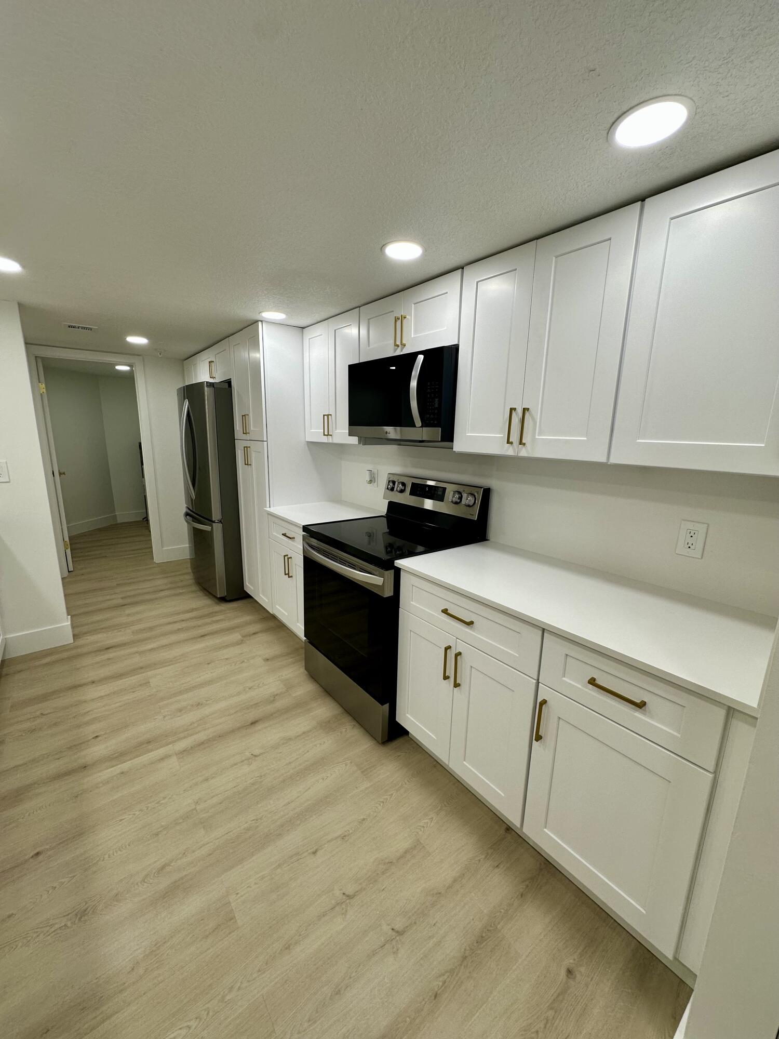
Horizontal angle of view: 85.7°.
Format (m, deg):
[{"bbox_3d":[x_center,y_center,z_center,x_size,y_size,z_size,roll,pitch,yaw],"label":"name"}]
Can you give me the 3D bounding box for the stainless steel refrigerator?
[{"bbox_3d":[-1.422,-0.277,3.929,0.860,1.787,0.915,-9,15,-37],"label":"stainless steel refrigerator"}]

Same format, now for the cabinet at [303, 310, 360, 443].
[{"bbox_3d":[-0.261,-0.890,2.779,0.313,0.752,0.681,-8,15,-37],"label":"cabinet"}]

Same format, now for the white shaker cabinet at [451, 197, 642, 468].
[{"bbox_3d":[0.636,-0.633,1.658,0.313,0.752,0.689,-8,15,-37],"label":"white shaker cabinet"}]

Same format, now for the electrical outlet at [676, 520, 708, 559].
[{"bbox_3d":[1.062,0.070,1.481,0.012,0.124,0.080,-8,15,-37],"label":"electrical outlet"}]

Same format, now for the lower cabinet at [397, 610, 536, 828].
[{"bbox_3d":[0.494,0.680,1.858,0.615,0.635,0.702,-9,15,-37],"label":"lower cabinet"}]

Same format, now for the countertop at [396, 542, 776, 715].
[{"bbox_3d":[0.649,0.264,1.538,0.637,0.023,1.217,-8,15,-37],"label":"countertop"}]

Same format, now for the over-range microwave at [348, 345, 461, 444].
[{"bbox_3d":[0.148,-0.613,2.214,0.414,0.434,0.753,-8,15,-37],"label":"over-range microwave"}]

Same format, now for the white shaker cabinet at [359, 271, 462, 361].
[{"bbox_3d":[0.188,-0.996,2.189,0.318,0.299,0.762,-9,15,-37],"label":"white shaker cabinet"}]

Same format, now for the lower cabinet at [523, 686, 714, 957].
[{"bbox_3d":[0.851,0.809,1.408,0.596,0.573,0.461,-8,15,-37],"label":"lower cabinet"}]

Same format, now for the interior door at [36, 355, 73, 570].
[{"bbox_3d":[-3.386,-0.530,4.277,0.036,2.016,0.740,-8,15,-37],"label":"interior door"}]

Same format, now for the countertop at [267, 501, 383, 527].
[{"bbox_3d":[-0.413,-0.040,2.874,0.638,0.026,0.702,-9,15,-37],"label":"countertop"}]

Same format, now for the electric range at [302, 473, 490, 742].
[{"bbox_3d":[-0.006,0.392,2.348,0.735,1.188,0.758,-9,15,-37],"label":"electric range"}]

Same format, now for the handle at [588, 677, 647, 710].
[{"bbox_3d":[0.617,0.469,1.144,0.031,0.011,0.142,-9,15,-37],"label":"handle"}]

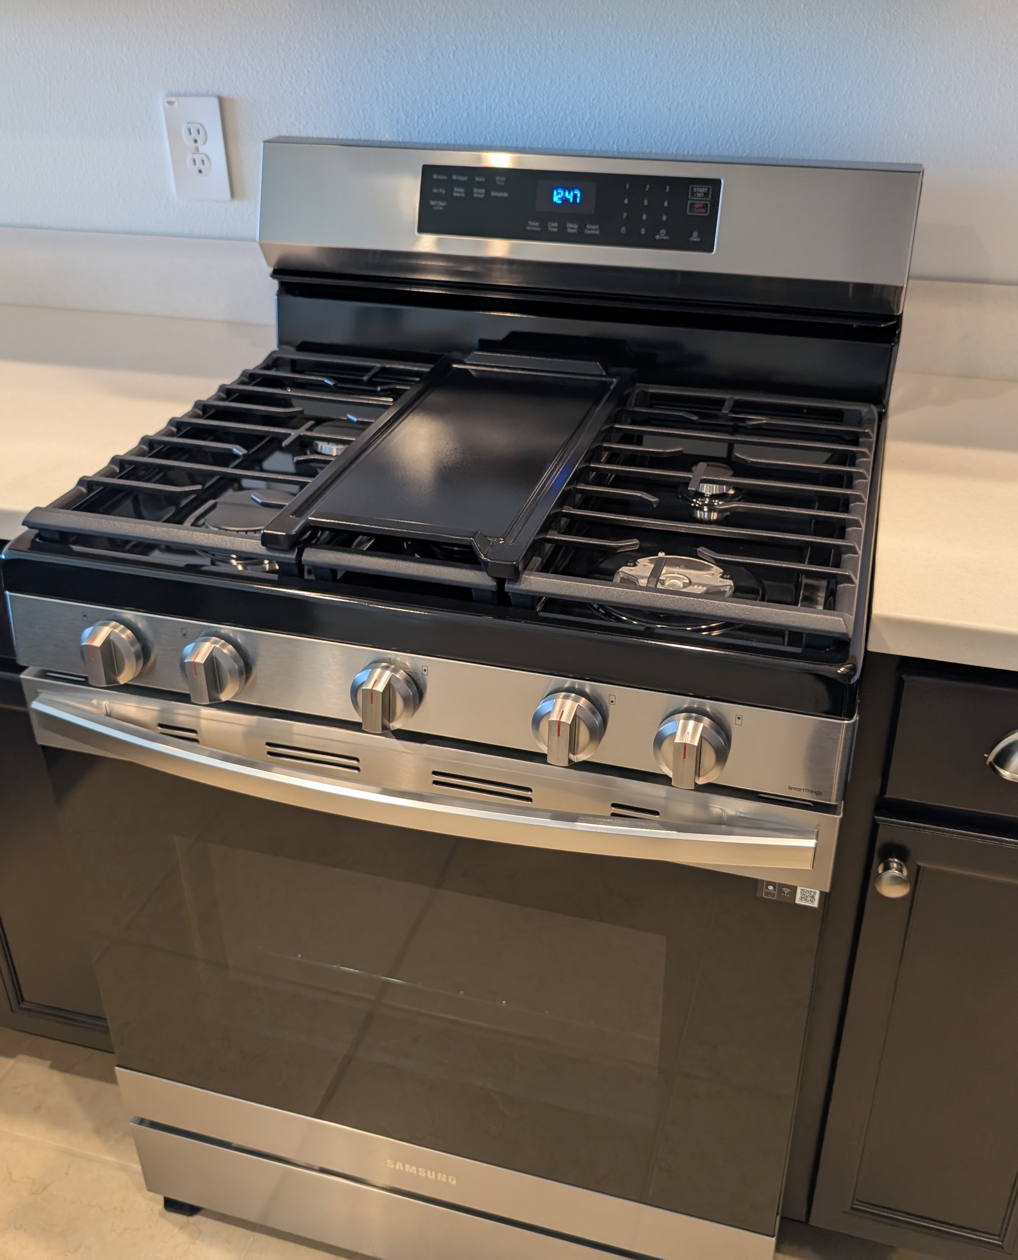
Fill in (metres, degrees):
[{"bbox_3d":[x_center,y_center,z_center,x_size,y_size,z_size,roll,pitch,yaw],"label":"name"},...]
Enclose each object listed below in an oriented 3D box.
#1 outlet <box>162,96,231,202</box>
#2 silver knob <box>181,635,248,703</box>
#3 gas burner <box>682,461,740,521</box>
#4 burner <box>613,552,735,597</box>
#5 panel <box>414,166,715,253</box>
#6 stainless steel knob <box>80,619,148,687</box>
[{"bbox_3d":[-0.405,-0.623,1.507,0.079,0.123,0.009,8,30,14],"label":"outlet"},{"bbox_3d":[-0.262,0.038,1.017,0.056,0.057,0.039,8,24,14],"label":"silver knob"},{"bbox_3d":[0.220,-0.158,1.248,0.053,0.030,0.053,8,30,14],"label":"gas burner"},{"bbox_3d":[0.145,-0.031,1.031,0.106,0.025,0.106,8,30,14],"label":"burner"},{"bbox_3d":[0.064,-0.477,1.316,0.348,0.077,0.012,8,12,14],"label":"panel"},{"bbox_3d":[-0.360,0.025,1.042,0.056,0.057,0.039,8,24,14],"label":"stainless steel knob"}]

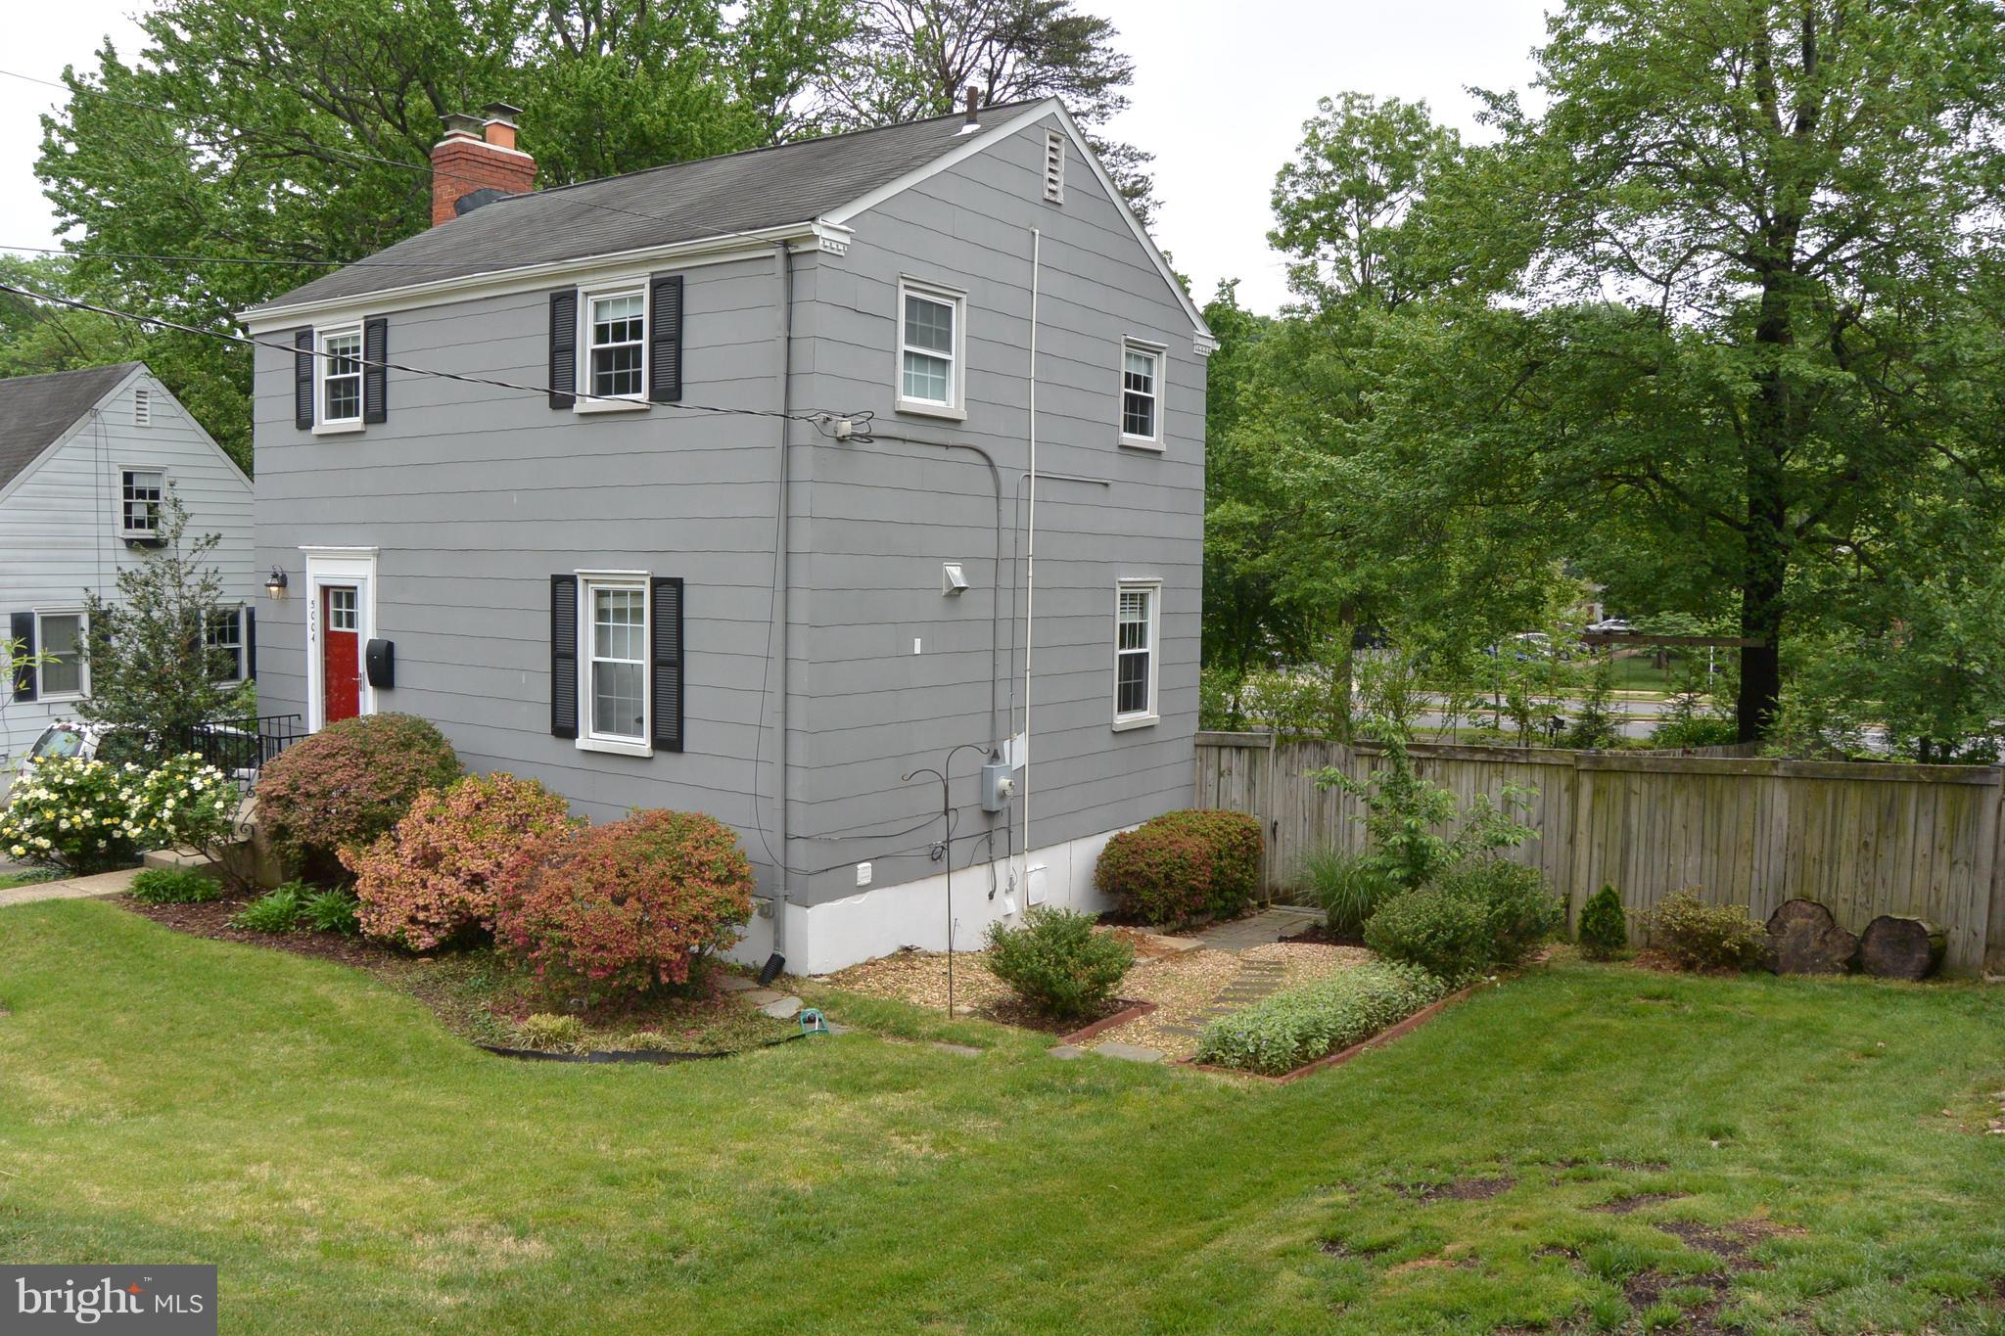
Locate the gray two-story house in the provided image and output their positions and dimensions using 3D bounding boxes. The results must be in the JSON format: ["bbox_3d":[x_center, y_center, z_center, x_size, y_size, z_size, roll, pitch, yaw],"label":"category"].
[{"bbox_3d":[-2.957,-1.866,16.933,8.450,8.200,7.100,3,4,35],"label":"gray two-story house"}]

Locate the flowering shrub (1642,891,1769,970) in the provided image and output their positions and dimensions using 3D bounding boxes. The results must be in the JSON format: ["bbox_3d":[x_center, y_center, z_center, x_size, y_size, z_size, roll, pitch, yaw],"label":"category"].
[{"bbox_3d":[6.383,2.368,13.727,1.055,0.703,0.854,3,4,35],"label":"flowering shrub"}]

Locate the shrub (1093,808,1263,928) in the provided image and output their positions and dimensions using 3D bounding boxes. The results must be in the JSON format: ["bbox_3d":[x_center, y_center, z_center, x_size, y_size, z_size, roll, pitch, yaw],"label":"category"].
[{"bbox_3d":[1.812,2.021,15.632,1.206,1.105,2.010,3,4,35],"label":"shrub"}]

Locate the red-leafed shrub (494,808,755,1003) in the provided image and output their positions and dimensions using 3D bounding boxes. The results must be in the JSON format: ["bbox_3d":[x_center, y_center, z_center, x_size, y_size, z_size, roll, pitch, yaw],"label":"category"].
[{"bbox_3d":[-2.905,1.771,11.565,1.859,1.306,1.759,1,4,0],"label":"red-leafed shrub"}]

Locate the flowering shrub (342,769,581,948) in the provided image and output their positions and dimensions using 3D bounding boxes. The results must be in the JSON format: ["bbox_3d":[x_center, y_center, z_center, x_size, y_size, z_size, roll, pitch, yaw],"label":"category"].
[{"bbox_3d":[-4.747,1.645,13.113,2.050,1.550,1.800,3,4,35],"label":"flowering shrub"}]

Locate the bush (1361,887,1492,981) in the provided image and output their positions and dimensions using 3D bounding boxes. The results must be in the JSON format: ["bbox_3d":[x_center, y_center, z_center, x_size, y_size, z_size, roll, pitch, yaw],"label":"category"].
[{"bbox_3d":[3.788,2.347,13.384,1.150,0.860,1.100,3,4,35],"label":"bush"}]

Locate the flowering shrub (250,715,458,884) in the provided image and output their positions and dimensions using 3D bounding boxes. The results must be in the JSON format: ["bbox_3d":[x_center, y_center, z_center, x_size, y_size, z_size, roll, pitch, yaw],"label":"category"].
[{"bbox_3d":[-6.019,1.264,14.142,1.759,1.608,1.658,3,4,35],"label":"flowering shrub"}]

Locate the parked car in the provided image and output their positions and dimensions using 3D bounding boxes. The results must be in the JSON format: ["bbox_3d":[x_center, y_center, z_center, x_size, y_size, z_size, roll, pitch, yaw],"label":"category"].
[{"bbox_3d":[-11.487,1.549,21.893,1.800,1.680,4.500,3,4,35],"label":"parked car"}]

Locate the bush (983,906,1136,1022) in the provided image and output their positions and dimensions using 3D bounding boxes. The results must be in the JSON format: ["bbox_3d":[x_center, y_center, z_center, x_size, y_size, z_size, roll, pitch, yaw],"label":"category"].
[{"bbox_3d":[0.447,2.278,11.717,1.170,0.860,1.120,1,4,0],"label":"bush"}]

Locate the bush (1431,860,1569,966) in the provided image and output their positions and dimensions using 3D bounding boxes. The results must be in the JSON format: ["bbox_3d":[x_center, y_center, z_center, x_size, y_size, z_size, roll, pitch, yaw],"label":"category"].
[{"bbox_3d":[4.634,2.283,14.132,1.200,1.020,1.150,3,4,35],"label":"bush"}]

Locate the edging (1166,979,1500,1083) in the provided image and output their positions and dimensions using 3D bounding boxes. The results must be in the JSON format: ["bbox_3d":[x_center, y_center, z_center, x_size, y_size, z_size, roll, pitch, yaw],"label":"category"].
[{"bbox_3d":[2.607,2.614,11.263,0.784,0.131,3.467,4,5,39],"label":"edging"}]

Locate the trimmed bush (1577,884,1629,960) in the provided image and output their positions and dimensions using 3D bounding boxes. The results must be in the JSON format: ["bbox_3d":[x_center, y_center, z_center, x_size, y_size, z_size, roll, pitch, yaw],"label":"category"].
[{"bbox_3d":[5.701,2.424,14.306,0.480,0.730,0.480,3,4,35],"label":"trimmed bush"}]

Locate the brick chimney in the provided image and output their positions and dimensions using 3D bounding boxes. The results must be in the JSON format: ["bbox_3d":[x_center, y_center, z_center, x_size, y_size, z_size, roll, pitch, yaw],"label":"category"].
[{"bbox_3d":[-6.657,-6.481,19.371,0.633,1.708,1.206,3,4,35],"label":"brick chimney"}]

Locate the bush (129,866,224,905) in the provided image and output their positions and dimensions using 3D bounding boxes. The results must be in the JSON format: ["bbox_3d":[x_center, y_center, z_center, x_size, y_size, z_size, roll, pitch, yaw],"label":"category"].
[{"bbox_3d":[-7.428,1.964,13.550,0.824,0.342,0.724,3,4,35],"label":"bush"}]

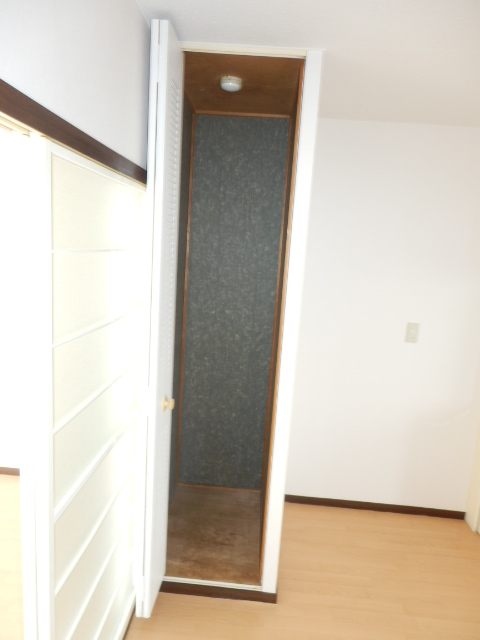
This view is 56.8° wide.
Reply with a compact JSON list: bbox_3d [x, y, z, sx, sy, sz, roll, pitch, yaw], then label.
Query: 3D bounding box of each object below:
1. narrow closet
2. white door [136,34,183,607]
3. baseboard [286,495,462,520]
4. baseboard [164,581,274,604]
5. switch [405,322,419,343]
[{"bbox_3d":[-0.071,0.032,2.292,0.560,2.295,0.805,4,9,3],"label":"narrow closet"},{"bbox_3d":[-0.327,0.100,1.799,0.063,2.285,0.270,4,9,3],"label":"white door"},{"bbox_3d":[0.857,1.218,2.893,1.210,0.061,0.015,4,9,3],"label":"baseboard"},{"bbox_3d":[-0.124,1.287,2.094,0.581,0.061,0.016,4,9,3],"label":"baseboard"},{"bbox_3d":[1.052,0.083,2.694,0.067,0.119,0.012,4,9,3],"label":"switch"}]

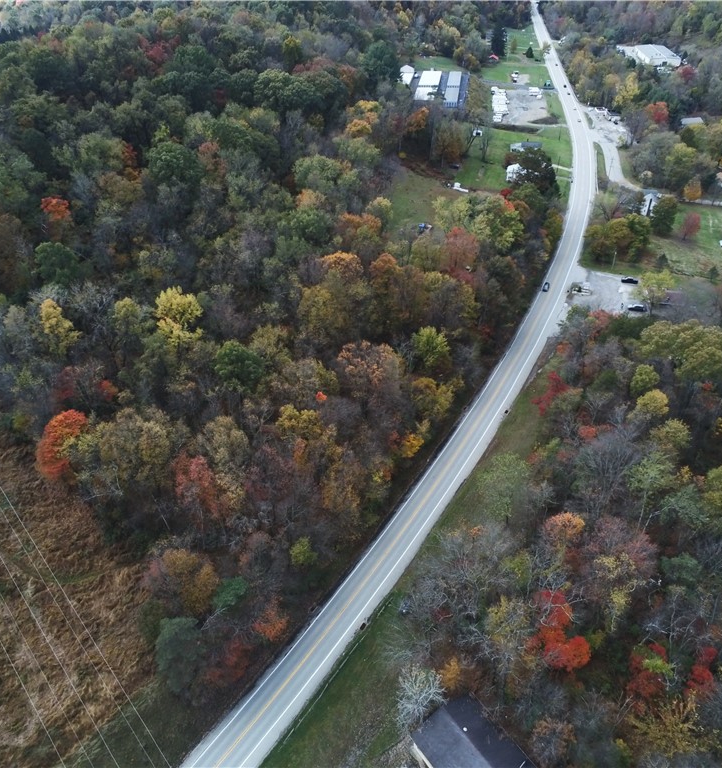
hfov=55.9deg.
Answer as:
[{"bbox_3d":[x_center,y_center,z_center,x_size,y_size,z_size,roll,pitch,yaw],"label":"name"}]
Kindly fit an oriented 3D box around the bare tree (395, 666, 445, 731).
[{"bbox_3d":[10.313,54.500,118.503,8.630,11.000,8.630,-1,36,0],"label":"bare tree"}]

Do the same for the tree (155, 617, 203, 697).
[{"bbox_3d":[-30.330,45.950,114.320,7.600,17.000,7.600,0,37,0],"label":"tree"}]

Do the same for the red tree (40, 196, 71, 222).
[{"bbox_3d":[-102.459,-55.656,229.279,9.620,15.000,9.620,-1,36,0],"label":"red tree"}]

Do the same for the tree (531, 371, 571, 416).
[{"bbox_3d":[52.930,1.878,189.766,10.220,11.000,10.220,-1,36,0],"label":"tree"}]

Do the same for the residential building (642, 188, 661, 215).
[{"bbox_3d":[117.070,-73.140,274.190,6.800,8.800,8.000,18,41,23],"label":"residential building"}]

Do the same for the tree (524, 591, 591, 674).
[{"bbox_3d":[36.450,46.230,125.580,11.500,15.000,11.500,0,37,0],"label":"tree"}]

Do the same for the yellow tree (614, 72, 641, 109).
[{"bbox_3d":[164.197,-182.281,422.012,14.960,20.000,14.960,-1,36,0],"label":"yellow tree"}]

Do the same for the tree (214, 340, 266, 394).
[{"bbox_3d":[-29.920,-2.450,168.930,12.500,17.000,12.500,-1,37,0],"label":"tree"}]

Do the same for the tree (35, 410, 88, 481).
[{"bbox_3d":[-63.280,13.000,143.770,10.500,16.000,10.500,-1,37,0],"label":"tree"}]

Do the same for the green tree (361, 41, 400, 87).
[{"bbox_3d":[10.770,-175.870,376.010,19.000,23.000,19.000,-1,37,0],"label":"green tree"}]

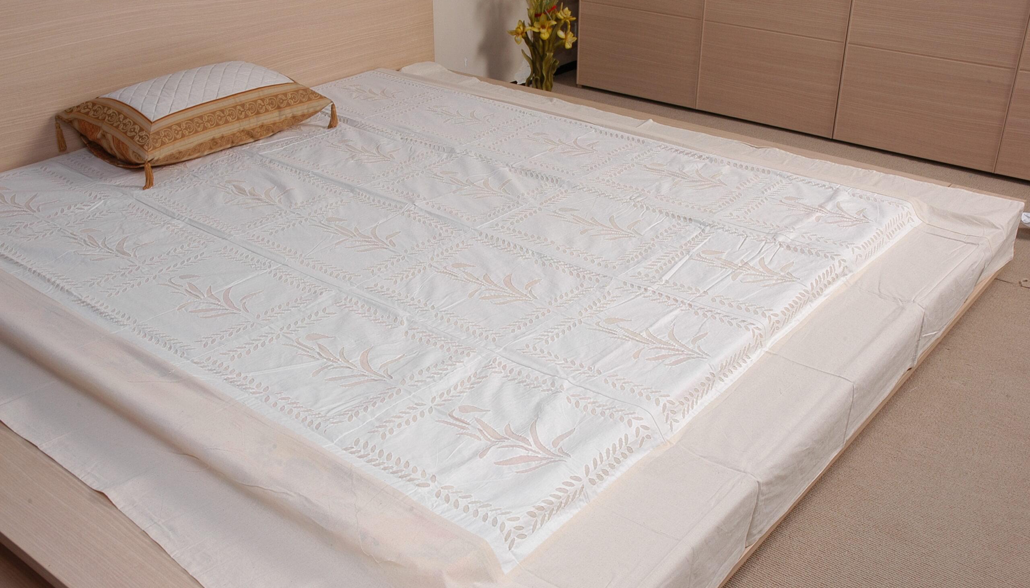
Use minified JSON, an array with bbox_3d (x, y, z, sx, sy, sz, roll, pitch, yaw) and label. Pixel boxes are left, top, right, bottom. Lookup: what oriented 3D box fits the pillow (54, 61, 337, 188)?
[{"bbox_3d":[-0.886,-0.518,2.913,0.393,0.173,0.652,20,33,34],"label":"pillow"}]

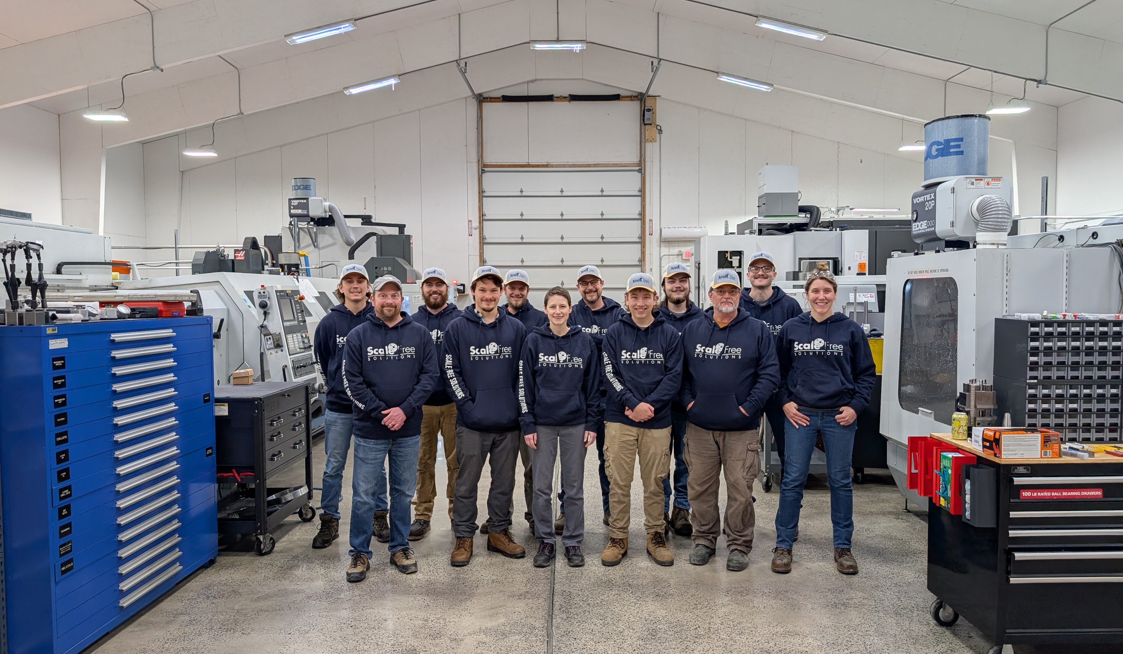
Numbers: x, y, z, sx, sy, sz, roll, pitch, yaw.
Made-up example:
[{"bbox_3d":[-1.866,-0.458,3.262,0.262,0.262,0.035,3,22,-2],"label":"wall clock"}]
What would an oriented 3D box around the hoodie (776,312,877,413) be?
[{"bbox_3d":[1.579,0.210,4.669,0.565,0.595,0.340,1,3,17],"label":"hoodie"}]

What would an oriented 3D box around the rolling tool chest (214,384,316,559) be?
[{"bbox_3d":[-2.102,0.923,5.343,0.520,0.990,0.850,0,2,3],"label":"rolling tool chest"}]

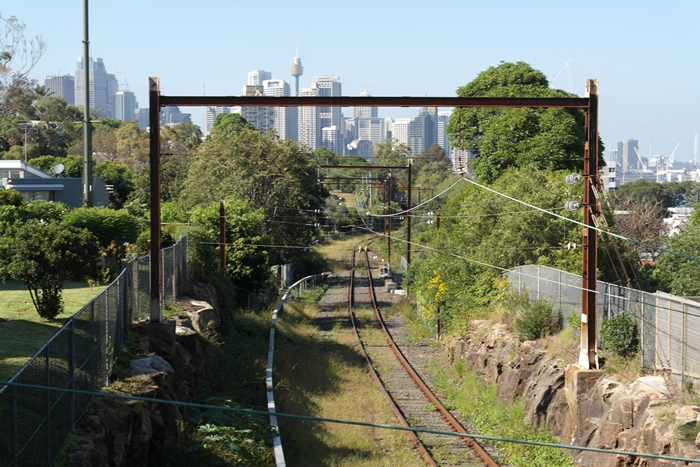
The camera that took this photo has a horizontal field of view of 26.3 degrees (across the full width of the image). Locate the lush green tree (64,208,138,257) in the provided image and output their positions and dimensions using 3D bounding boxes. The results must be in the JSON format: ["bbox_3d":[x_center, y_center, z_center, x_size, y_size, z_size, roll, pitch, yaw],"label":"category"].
[{"bbox_3d":[-10.082,0.081,61.000,3.100,2.360,2.800,0,3,-9],"label":"lush green tree"}]

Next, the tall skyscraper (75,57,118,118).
[{"bbox_3d":[-532.748,-253.489,3150.000,89.400,233.500,65.000,0,3,-10],"label":"tall skyscraper"}]

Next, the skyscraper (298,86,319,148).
[{"bbox_3d":[-70.368,-174.059,2533.948,29.000,145.000,26.000,1,3,17],"label":"skyscraper"}]

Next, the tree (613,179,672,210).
[{"bbox_3d":[60.555,-7.763,310.000,12.420,7.250,11.000,1,3,11],"label":"tree"}]

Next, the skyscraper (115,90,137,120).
[{"bbox_3d":[-449.780,-206.358,3000.000,44.080,160.280,42.000,0,3,-8],"label":"skyscraper"}]

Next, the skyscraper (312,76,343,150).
[{"bbox_3d":[-38.763,-193.890,2693.953,37.000,178.000,42.000,1,3,17],"label":"skyscraper"}]

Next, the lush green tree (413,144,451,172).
[{"bbox_3d":[13.690,-12.522,250.000,6.180,5.340,6.000,0,3,3],"label":"lush green tree"}]

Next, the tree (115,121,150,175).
[{"bbox_3d":[-27.311,-10.380,187.756,5.200,7.600,5.000,0,2,0],"label":"tree"}]

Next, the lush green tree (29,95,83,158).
[{"bbox_3d":[-41.490,-14.988,210.515,7.800,8.600,7.000,0,2,0],"label":"lush green tree"}]

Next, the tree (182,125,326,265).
[{"bbox_3d":[-6.563,-2.292,104.000,10.000,10.560,9.500,0,3,-4],"label":"tree"}]

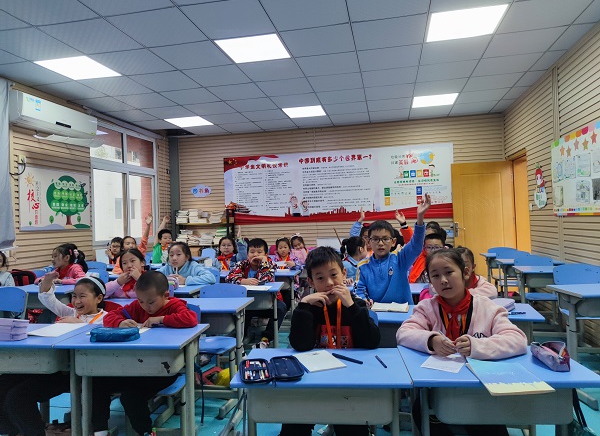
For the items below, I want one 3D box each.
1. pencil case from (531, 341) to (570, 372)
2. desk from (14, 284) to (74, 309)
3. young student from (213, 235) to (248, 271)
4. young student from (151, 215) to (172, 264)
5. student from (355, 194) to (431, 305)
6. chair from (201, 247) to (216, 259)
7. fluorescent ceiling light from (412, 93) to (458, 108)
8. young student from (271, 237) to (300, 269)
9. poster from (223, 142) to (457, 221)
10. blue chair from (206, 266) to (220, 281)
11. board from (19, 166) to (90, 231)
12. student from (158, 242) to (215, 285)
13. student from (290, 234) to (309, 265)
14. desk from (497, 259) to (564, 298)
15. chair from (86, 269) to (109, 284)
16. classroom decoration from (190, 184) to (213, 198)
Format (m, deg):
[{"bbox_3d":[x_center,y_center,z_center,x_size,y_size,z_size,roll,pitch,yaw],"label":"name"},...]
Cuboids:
[{"bbox_3d":[0.886,0.480,1.472,0.060,0.060,0.192,-2,0,7],"label":"pencil case"},{"bbox_3d":[-2.183,0.984,3.721,0.600,0.715,0.400,-2,0,12],"label":"desk"},{"bbox_3d":[-0.731,0.731,4.303,0.440,1.075,0.580,-2,0,1],"label":"young student"},{"bbox_3d":[-1.692,0.633,5.054,0.420,1.320,0.520,-2,0,-2],"label":"young student"},{"bbox_3d":[0.553,0.552,2.524,0.460,1.380,0.460,-2,0,11],"label":"student"},{"bbox_3d":[-1.402,0.904,6.433,0.380,0.820,0.430,-2,0,24],"label":"chair"},{"bbox_3d":[1.841,-1.617,5.723,0.590,0.040,0.590,-2,0,12],"label":"fluorescent ceiling light"},{"bbox_3d":[-0.142,0.726,4.173,0.440,1.050,0.580,-2,0,5],"label":"young student"},{"bbox_3d":[0.544,-0.531,6.979,3.840,1.170,0.020,-2,0,12],"label":"poster"},{"bbox_3d":[-0.973,0.886,3.963,0.380,0.810,0.430,-2,0,12],"label":"blue chair"},{"bbox_3d":[-2.881,-0.209,4.981,0.020,0.720,1.080,-2,0,12],"label":"board"},{"bbox_3d":[-0.973,0.760,3.718,0.460,1.090,0.580,-2,0,12],"label":"student"},{"bbox_3d":[-0.024,0.716,4.873,0.420,1.050,0.580,-2,0,5],"label":"student"},{"bbox_3d":[2.510,0.828,4.528,0.600,0.715,0.420,-2,0,12],"label":"desk"},{"bbox_3d":[-2.043,0.905,3.822,0.400,0.820,0.430,-2,0,9],"label":"chair"},{"bbox_3d":[-1.800,-0.502,7.542,0.410,0.250,0.020,-2,0,12],"label":"classroom decoration"}]

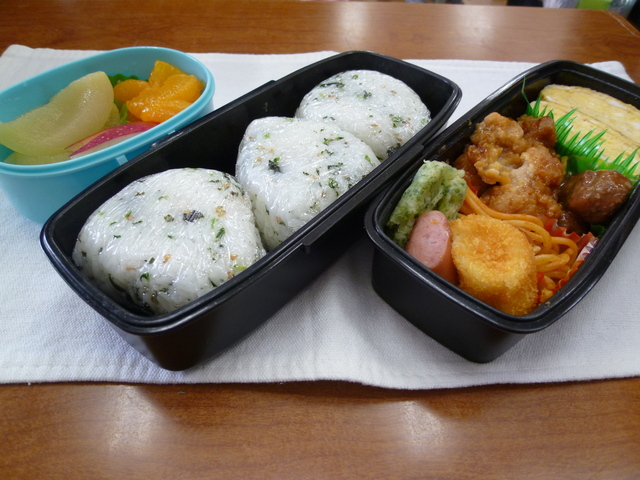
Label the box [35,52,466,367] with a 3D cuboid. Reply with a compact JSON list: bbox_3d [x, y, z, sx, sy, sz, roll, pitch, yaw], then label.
[{"bbox_3d":[-0.017,-0.031,0.219,0.100,0.036,0.207,34,57,27],"label":"box"}]

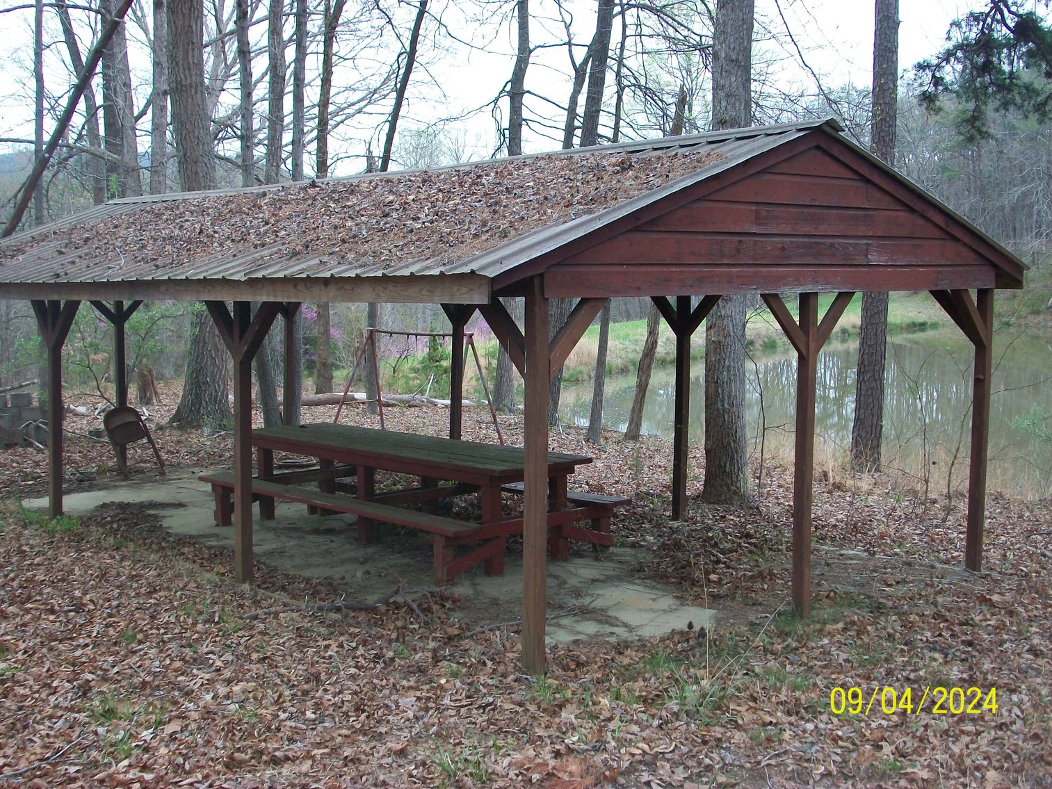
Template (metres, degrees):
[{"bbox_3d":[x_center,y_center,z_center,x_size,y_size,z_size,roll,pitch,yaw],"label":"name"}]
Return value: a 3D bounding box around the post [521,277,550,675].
[{"bbox_3d":[0.052,0.443,6.872,0.092,2.139,0.092,-5,7,-42],"label":"post"}]

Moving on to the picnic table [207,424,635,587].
[{"bbox_3d":[-1.076,0.841,10.941,1.840,0.840,3.690,-5,7,-42],"label":"picnic table"}]

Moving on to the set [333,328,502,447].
[{"bbox_3d":[-1.580,-0.071,18.824,1.200,1.775,2.850,-4,6,-40],"label":"set"}]

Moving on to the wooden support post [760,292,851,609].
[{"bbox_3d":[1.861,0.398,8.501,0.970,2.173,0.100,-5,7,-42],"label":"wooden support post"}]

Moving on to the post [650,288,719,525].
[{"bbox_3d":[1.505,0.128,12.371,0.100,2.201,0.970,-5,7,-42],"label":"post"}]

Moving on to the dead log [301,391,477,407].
[{"bbox_3d":[-2.966,0.115,27.500,4.000,0.300,0.360,-1,5,-12],"label":"dead log"}]

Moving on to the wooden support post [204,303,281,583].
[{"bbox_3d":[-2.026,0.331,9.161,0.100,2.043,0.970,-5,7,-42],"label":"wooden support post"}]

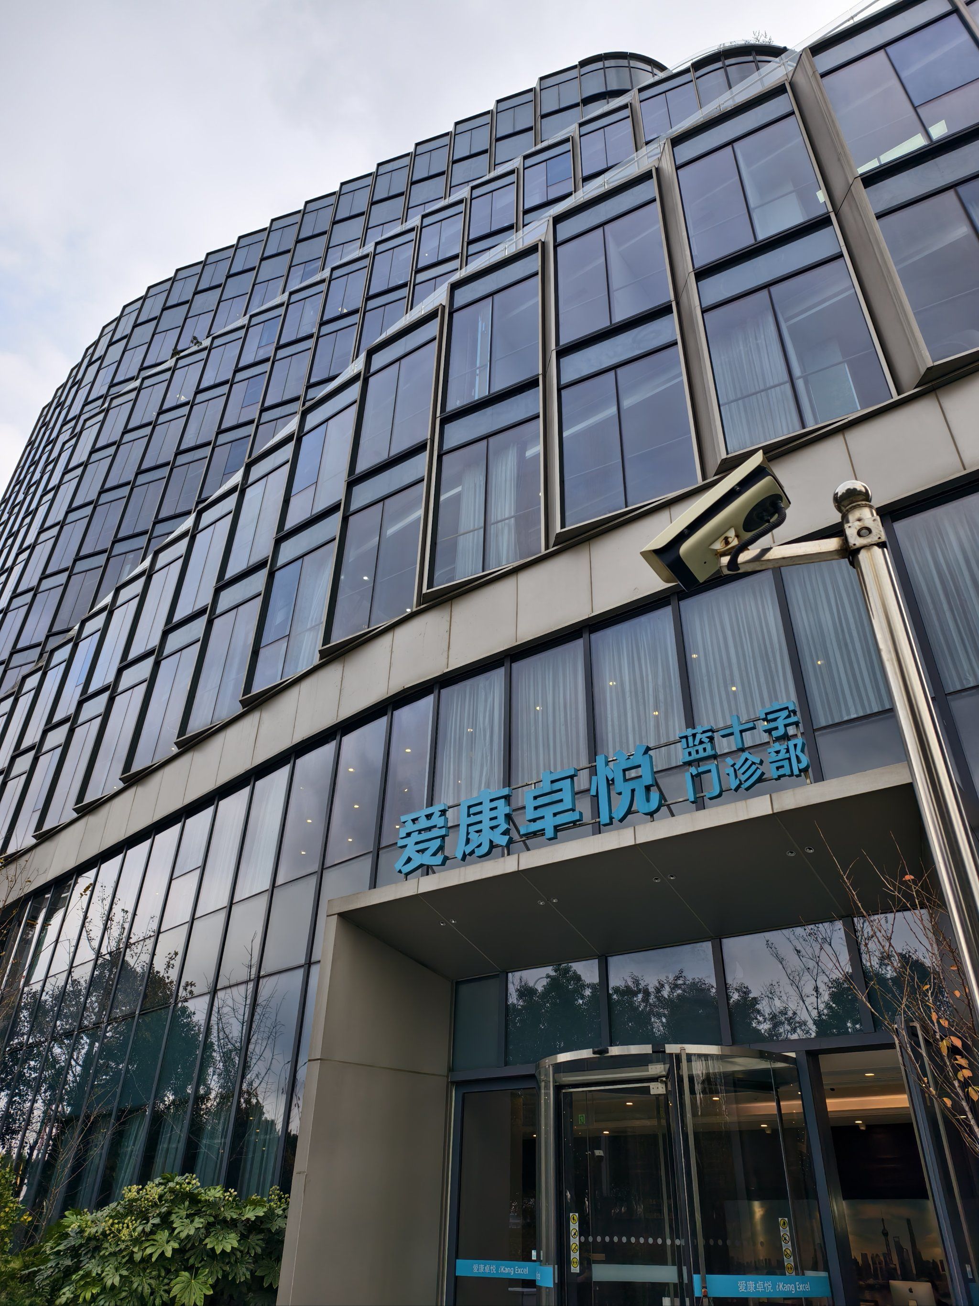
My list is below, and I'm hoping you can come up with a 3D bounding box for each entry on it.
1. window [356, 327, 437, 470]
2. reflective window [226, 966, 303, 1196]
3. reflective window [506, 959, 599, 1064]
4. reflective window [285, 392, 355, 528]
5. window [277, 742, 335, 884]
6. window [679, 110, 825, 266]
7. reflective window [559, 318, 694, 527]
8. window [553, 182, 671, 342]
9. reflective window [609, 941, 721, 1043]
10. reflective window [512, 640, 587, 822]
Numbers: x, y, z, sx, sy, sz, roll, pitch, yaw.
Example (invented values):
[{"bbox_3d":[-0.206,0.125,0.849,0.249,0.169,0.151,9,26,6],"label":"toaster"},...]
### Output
[{"bbox_3d":[-1.875,-5.434,18.192,1.873,3.762,0.150,-19,-39,28],"label":"window"},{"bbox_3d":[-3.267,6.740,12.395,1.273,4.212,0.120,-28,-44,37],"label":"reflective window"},{"bbox_3d":[0.705,4.171,10.089,1.247,1.023,0.120,-20,-39,30],"label":"reflective window"},{"bbox_3d":[-3.917,-4.647,20.534,1.861,3.558,0.120,-21,-40,30],"label":"reflective window"},{"bbox_3d":[-3.038,2.572,14.374,1.247,2.446,0.120,-26,-42,35],"label":"window"},{"bbox_3d":[4.351,-7.961,14.761,2.000,3.285,0.120,-15,-37,23],"label":"window"},{"bbox_3d":[2.034,-3.653,13.309,1.991,3.792,0.150,-16,-37,25],"label":"reflective window"},{"bbox_3d":[2.131,-7.056,15.566,1.991,3.720,0.150,-16,-37,25],"label":"window"},{"bbox_3d":[1.864,3.687,9.424,1.245,0.925,0.120,-20,-39,30],"label":"reflective window"},{"bbox_3d":[0.766,0.896,11.696,1.299,2.433,0.120,-22,-40,31],"label":"reflective window"}]

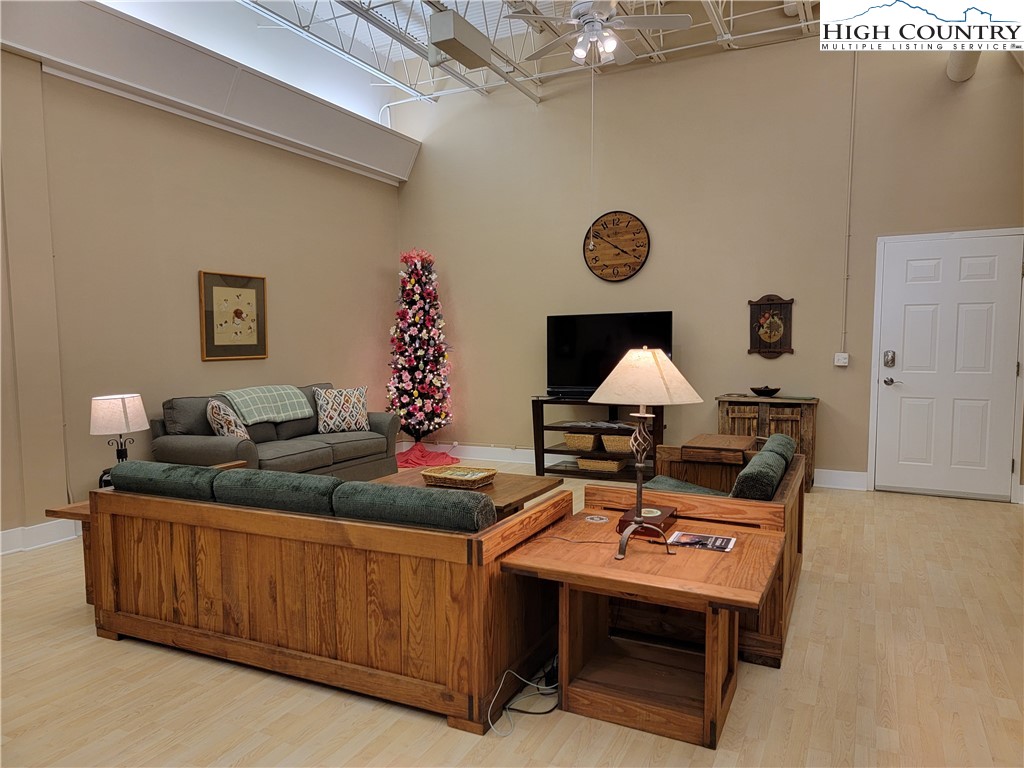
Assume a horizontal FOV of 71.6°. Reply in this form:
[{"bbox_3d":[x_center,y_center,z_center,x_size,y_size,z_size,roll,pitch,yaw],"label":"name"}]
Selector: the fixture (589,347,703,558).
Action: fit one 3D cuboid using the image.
[{"bbox_3d":[0.477,0.246,2.633,0.426,0.765,0.426,2,5,25],"label":"fixture"}]

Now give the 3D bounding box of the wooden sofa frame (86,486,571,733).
[{"bbox_3d":[-0.793,0.785,3.066,1.900,0.667,0.800,2,5,25],"label":"wooden sofa frame"}]

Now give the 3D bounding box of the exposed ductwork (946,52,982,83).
[{"bbox_3d":[3.242,-2.341,5.036,0.189,0.189,0.702,2,5,25],"label":"exposed ductwork"}]

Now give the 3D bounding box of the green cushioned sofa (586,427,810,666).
[{"bbox_3d":[0.965,0.687,3.522,0.818,0.768,1.277,2,5,26],"label":"green cushioned sofa"}]

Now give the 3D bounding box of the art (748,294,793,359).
[{"bbox_3d":[2.192,-0.486,6.035,0.367,0.548,0.034,2,5,25],"label":"art"}]

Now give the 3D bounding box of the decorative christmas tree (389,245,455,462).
[{"bbox_3d":[-0.932,-0.269,7.082,0.702,2.144,0.702,0,4,0],"label":"decorative christmas tree"}]

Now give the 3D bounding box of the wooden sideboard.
[{"bbox_3d":[2.166,0.499,6.040,0.815,0.757,0.340,2,5,25],"label":"wooden sideboard"}]

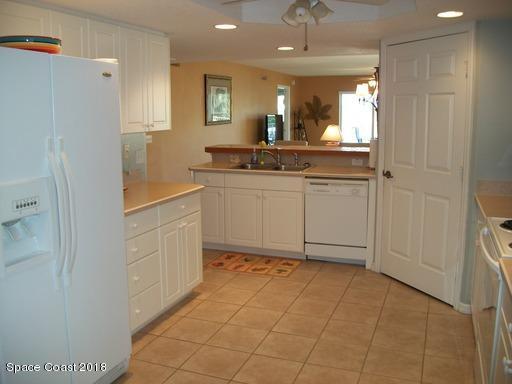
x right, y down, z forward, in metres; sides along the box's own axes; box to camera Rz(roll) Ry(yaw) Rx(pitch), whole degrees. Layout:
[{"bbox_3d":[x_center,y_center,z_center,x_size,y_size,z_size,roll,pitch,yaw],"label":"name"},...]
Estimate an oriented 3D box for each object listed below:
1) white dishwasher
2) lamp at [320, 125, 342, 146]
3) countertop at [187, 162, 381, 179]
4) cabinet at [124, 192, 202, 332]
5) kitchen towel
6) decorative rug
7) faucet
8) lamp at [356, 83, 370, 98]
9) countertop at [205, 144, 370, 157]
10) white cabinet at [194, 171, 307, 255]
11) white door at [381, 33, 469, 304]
[{"bbox_3d":[0.881,0.228,4.869,0.607,0.822,0.607,3,10,21],"label":"white dishwasher"},{"bbox_3d":[1.501,-1.019,9.356,0.440,0.620,0.440,3,10,21],"label":"lamp"},{"bbox_3d":[0.310,-0.231,5.021,1.947,0.040,0.636,3,10,21],"label":"countertop"},{"bbox_3d":[-0.930,0.455,3.475,0.594,0.780,1.150,3,10,21],"label":"cabinet"},{"bbox_3d":[1.222,-0.389,4.851,0.120,0.285,0.120,3,10,21],"label":"kitchen towel"},{"bbox_3d":[-0.001,0.725,4.729,0.842,0.010,0.515,3,10,21],"label":"decorative rug"},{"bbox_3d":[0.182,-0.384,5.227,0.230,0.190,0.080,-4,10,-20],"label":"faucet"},{"bbox_3d":[1.571,-1.493,6.961,0.190,0.210,0.190,3,10,21],"label":"lamp"},{"bbox_3d":[0.412,-0.493,5.576,2.020,0.045,0.600,3,10,21],"label":"countertop"},{"bbox_3d":[0.017,0.153,5.213,1.225,0.780,0.597,3,10,21],"label":"white cabinet"},{"bbox_3d":[1.345,-0.182,3.861,0.045,2.030,0.850,-5,10,-23],"label":"white door"}]

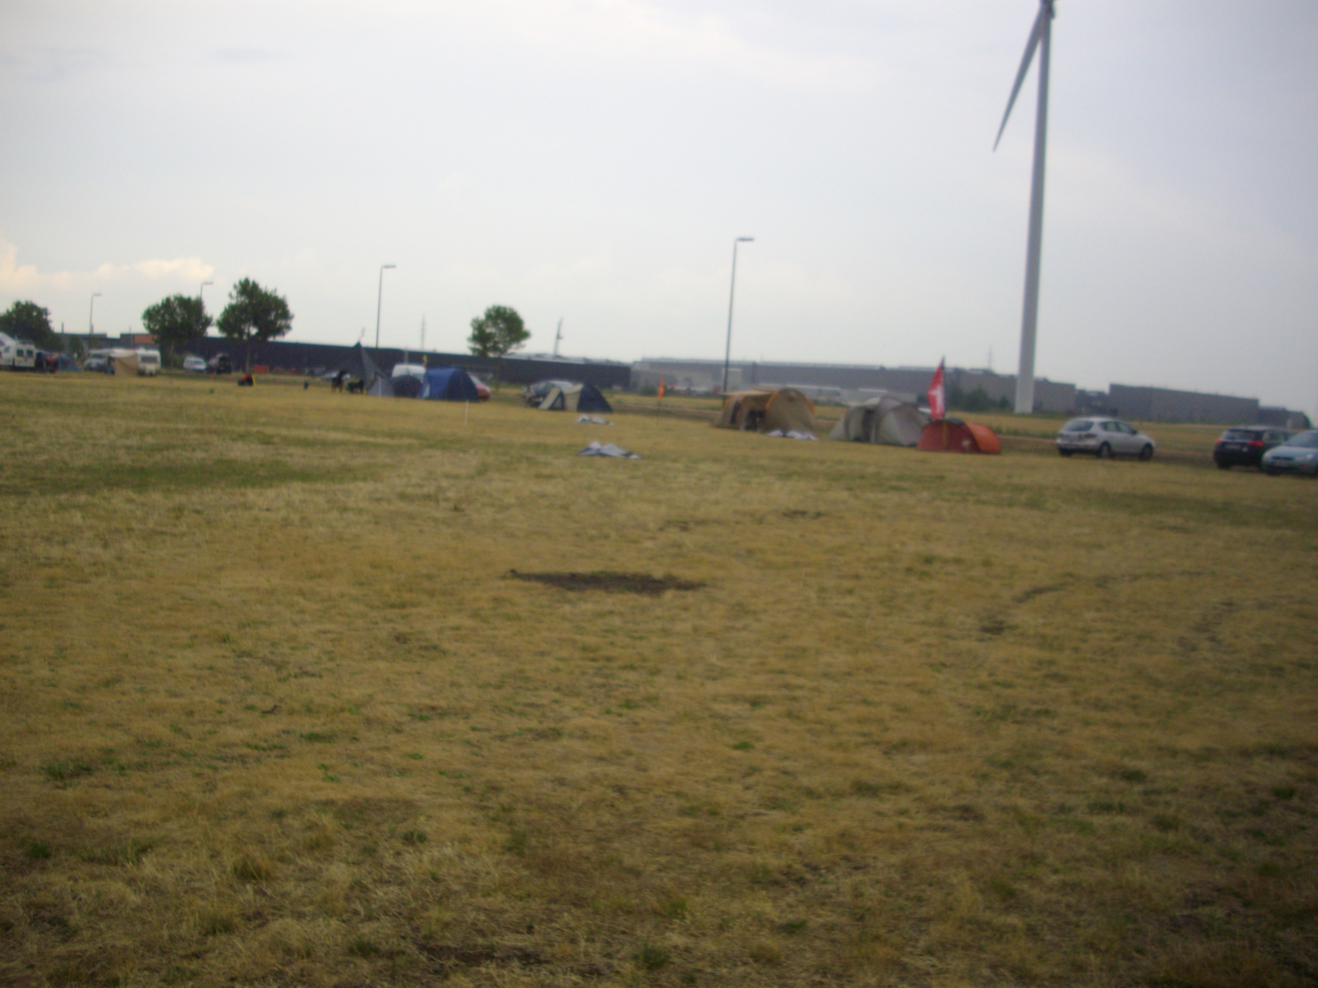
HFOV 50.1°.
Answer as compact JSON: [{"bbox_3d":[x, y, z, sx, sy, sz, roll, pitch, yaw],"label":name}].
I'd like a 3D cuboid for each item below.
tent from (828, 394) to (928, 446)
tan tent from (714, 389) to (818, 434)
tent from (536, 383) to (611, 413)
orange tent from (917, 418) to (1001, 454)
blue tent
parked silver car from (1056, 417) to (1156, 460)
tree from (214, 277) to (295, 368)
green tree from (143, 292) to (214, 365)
[{"bbox_3d":[8.707,-2.968,55.800,3.600,1.820,2.800,5,5,23],"label":"tent"},{"bbox_3d":[4.562,-3.610,60.300,3.400,1.920,2.800,7,6,43],"label":"tan tent"},{"bbox_3d":[-4.825,-5.636,81.000,3.900,1.680,2.600,1,5,-32],"label":"tent"},{"bbox_3d":[10.695,-2.144,50.200,2.300,1.270,2.300,6,5,33],"label":"orange tent"},{"bbox_3d":[-13.320,-7.017,90.000,3.200,2.050,2.700,2,5,-18],"label":"blue tent"},{"bbox_3d":[16.914,-2.105,53.200,4.450,1.470,1.760,0,6,-41],"label":"parked silver car"},{"bbox_3d":[-49.468,-20.554,172.000,9.200,11.500,9.200,2,5,-16],"label":"tree"},{"bbox_3d":[-60.266,-20.292,176.000,8.600,9.500,8.600,2,5,-19],"label":"green tree"}]

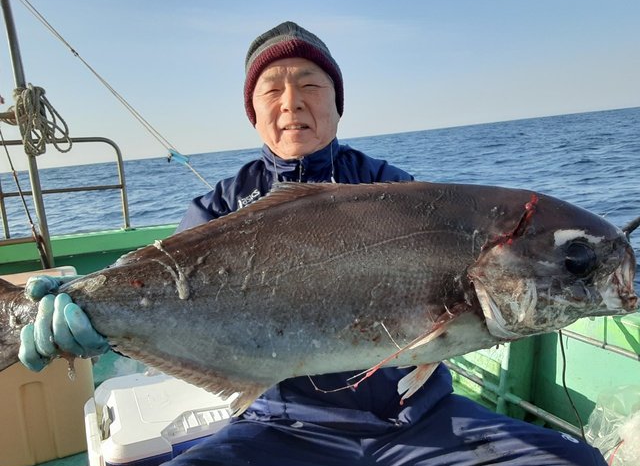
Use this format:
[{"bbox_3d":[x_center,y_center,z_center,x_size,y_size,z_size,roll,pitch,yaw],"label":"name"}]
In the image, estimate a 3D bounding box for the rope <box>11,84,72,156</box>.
[{"bbox_3d":[-1.283,-0.523,2.300,0.250,0.330,0.170,-9,11,-14],"label":"rope"}]

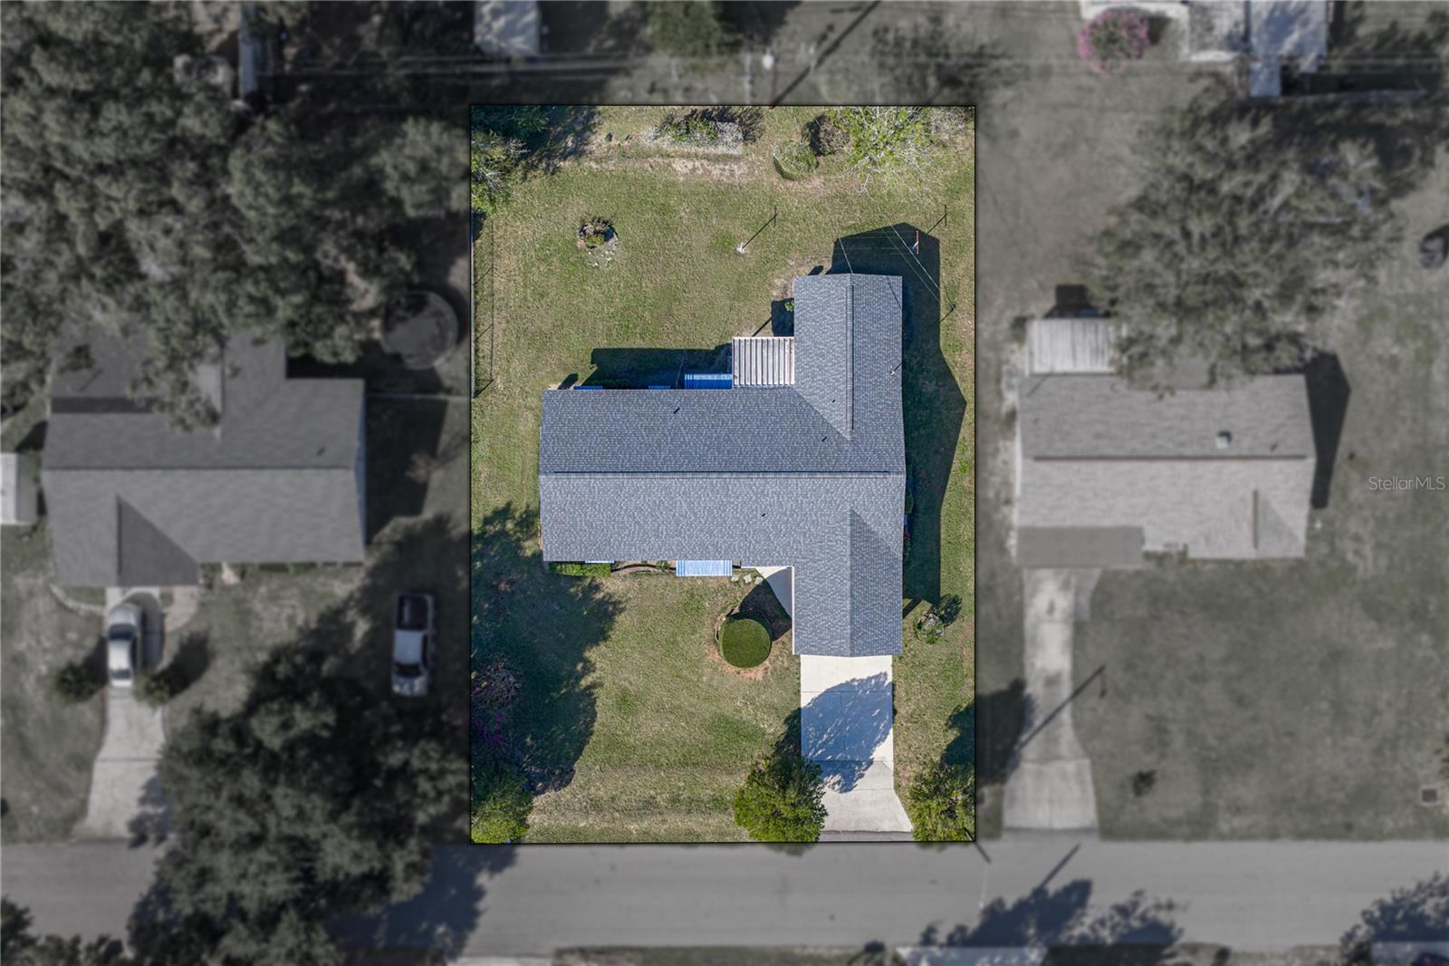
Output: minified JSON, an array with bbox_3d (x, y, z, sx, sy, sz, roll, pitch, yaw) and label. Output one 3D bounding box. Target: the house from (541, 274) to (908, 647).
[{"bbox_3d":[-0.080,-0.980,62.400,19.700,4.300,20.900,0,90,0],"label":"house"}]

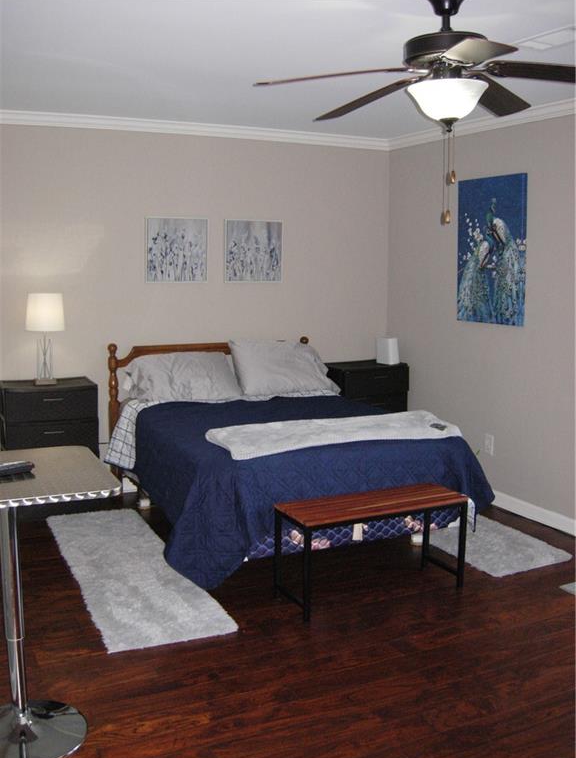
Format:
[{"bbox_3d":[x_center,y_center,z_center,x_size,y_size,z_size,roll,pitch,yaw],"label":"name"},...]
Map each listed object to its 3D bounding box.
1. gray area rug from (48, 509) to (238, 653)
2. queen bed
[{"bbox_3d":[-0.838,0.936,4.025,0.558,0.028,1.851,-4,9,-26],"label":"gray area rug"},{"bbox_3d":[-0.052,0.358,4.695,1.691,1.013,1.905,-4,9,-26],"label":"queen bed"}]

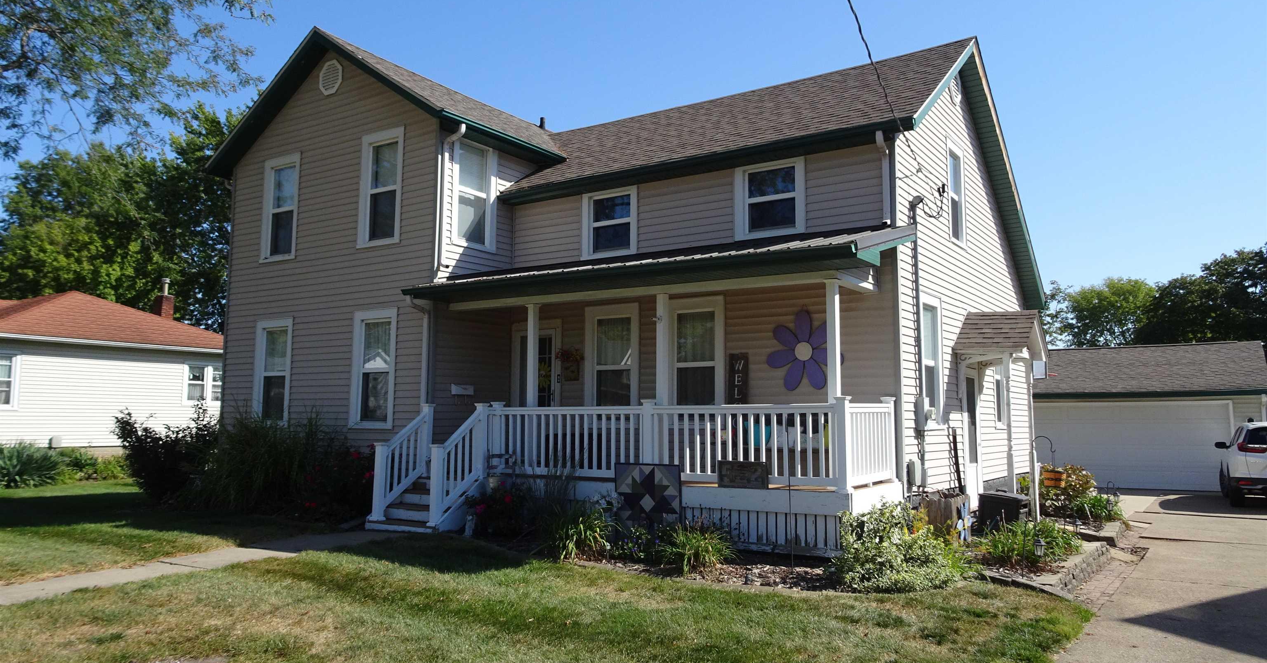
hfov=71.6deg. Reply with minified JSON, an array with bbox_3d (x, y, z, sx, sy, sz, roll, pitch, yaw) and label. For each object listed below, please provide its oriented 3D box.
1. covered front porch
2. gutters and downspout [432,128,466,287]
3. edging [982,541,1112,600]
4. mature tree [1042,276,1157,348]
[{"bbox_3d":[-0.060,0.658,11.317,6.726,3.805,2.478,-3,-6,34],"label":"covered front porch"},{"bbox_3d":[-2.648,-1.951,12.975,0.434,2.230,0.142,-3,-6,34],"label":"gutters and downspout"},{"bbox_3d":[4.225,2.388,8.966,0.910,0.310,2.900,-3,-6,34],"label":"edging"},{"bbox_3d":[22.354,1.572,41.621,6.500,8.431,6.500,-3,-6,34],"label":"mature tree"}]

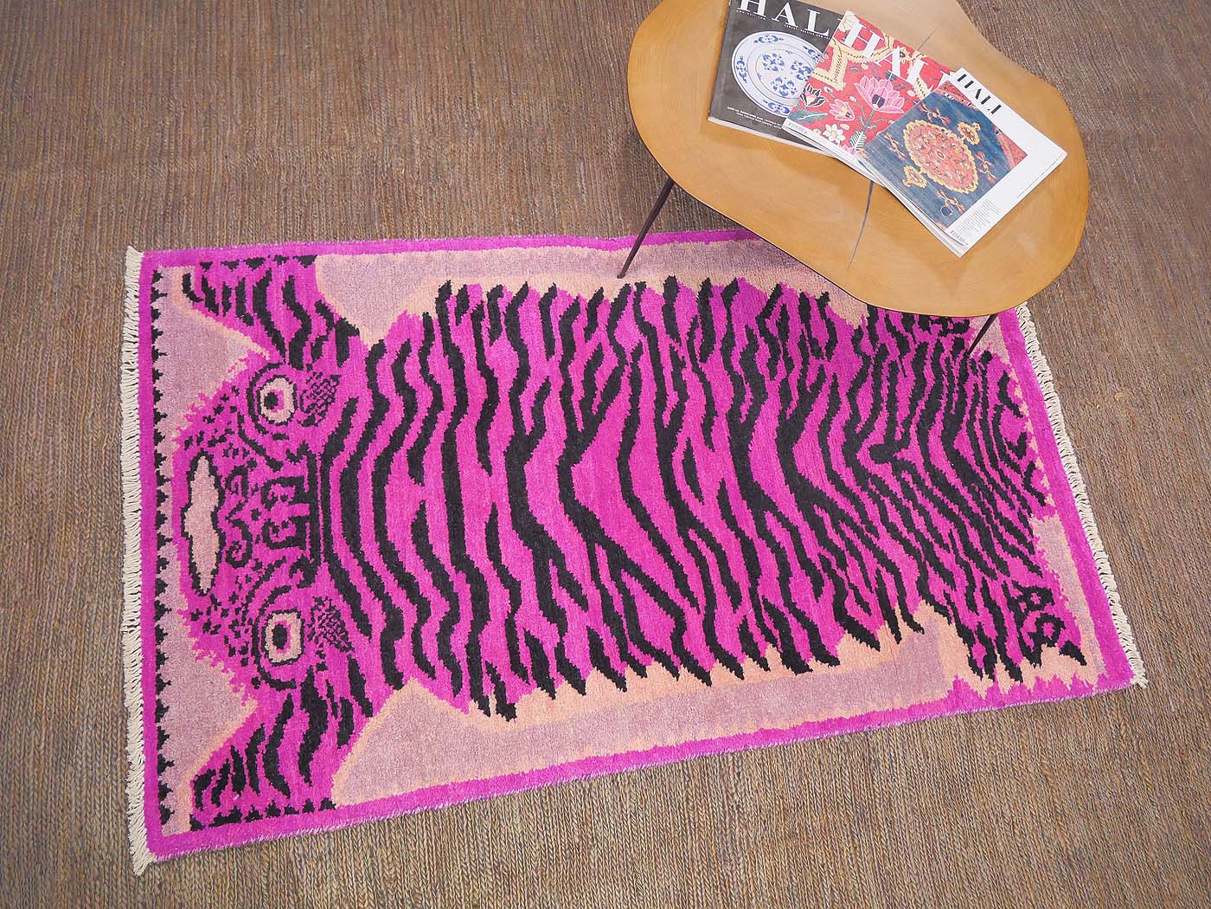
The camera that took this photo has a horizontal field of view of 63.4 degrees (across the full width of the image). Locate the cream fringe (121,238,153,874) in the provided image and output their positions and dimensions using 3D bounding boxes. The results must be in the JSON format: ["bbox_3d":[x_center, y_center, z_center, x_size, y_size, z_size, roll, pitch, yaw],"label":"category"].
[{"bbox_3d":[-0.709,0.108,1.474,0.040,0.010,0.981,-6,71,-14],"label":"cream fringe"}]

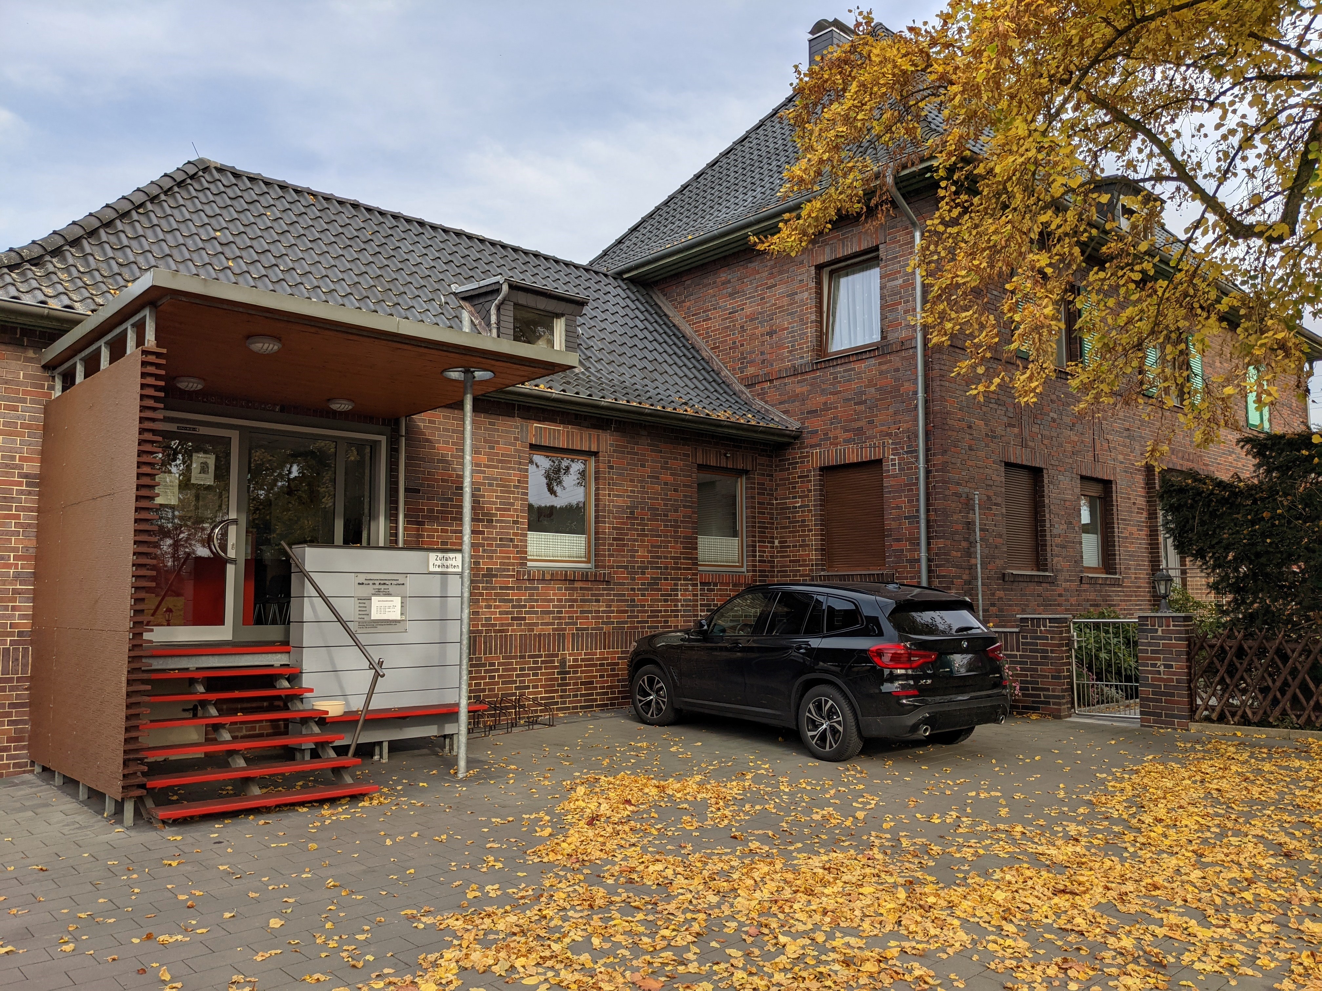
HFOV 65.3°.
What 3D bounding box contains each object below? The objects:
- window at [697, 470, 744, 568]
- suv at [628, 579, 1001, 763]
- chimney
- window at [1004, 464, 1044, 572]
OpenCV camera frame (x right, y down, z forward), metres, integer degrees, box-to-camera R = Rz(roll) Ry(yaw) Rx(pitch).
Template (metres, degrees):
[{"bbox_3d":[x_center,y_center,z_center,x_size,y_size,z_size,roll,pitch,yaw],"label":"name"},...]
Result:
[{"bbox_3d":[0.892,0.414,15.905,1.140,1.550,0.130,5,-8,-42],"label":"window"},{"bbox_3d":[1.547,1.828,11.631,1.950,1.676,4.700,3,-6,-36],"label":"suv"},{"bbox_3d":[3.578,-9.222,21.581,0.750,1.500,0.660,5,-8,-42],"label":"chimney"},{"bbox_3d":[5.469,0.372,15.699,1.220,1.600,0.130,5,-8,-42],"label":"window"}]

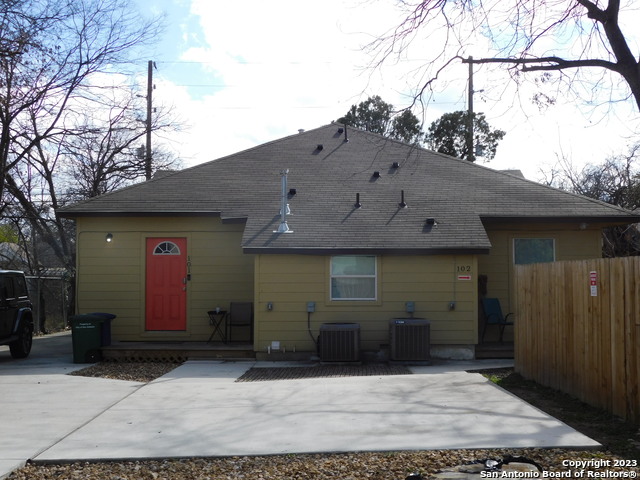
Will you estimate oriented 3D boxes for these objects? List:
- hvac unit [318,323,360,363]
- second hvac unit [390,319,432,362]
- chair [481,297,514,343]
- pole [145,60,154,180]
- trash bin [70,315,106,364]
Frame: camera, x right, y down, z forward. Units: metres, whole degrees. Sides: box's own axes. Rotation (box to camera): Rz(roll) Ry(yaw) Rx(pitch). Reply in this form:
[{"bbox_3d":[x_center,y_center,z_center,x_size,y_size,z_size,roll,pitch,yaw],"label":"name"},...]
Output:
[{"bbox_3d":[0.372,1.879,15.338,0.720,0.680,0.720,0,-3,0],"label":"hvac unit"},{"bbox_3d":[1.660,1.827,15.341,0.700,0.745,0.700,0,-3,0],"label":"second hvac unit"},{"bbox_3d":[3.810,1.704,17.439,0.650,0.920,0.580,-2,-3,38],"label":"chair"},{"bbox_3d":[-7.400,-2.238,36.147,0.300,11.100,0.300,0,-3,0],"label":"pole"},{"bbox_3d":[-4.420,1.878,15.929,0.670,0.930,0.580,1,-3,-11],"label":"trash bin"}]

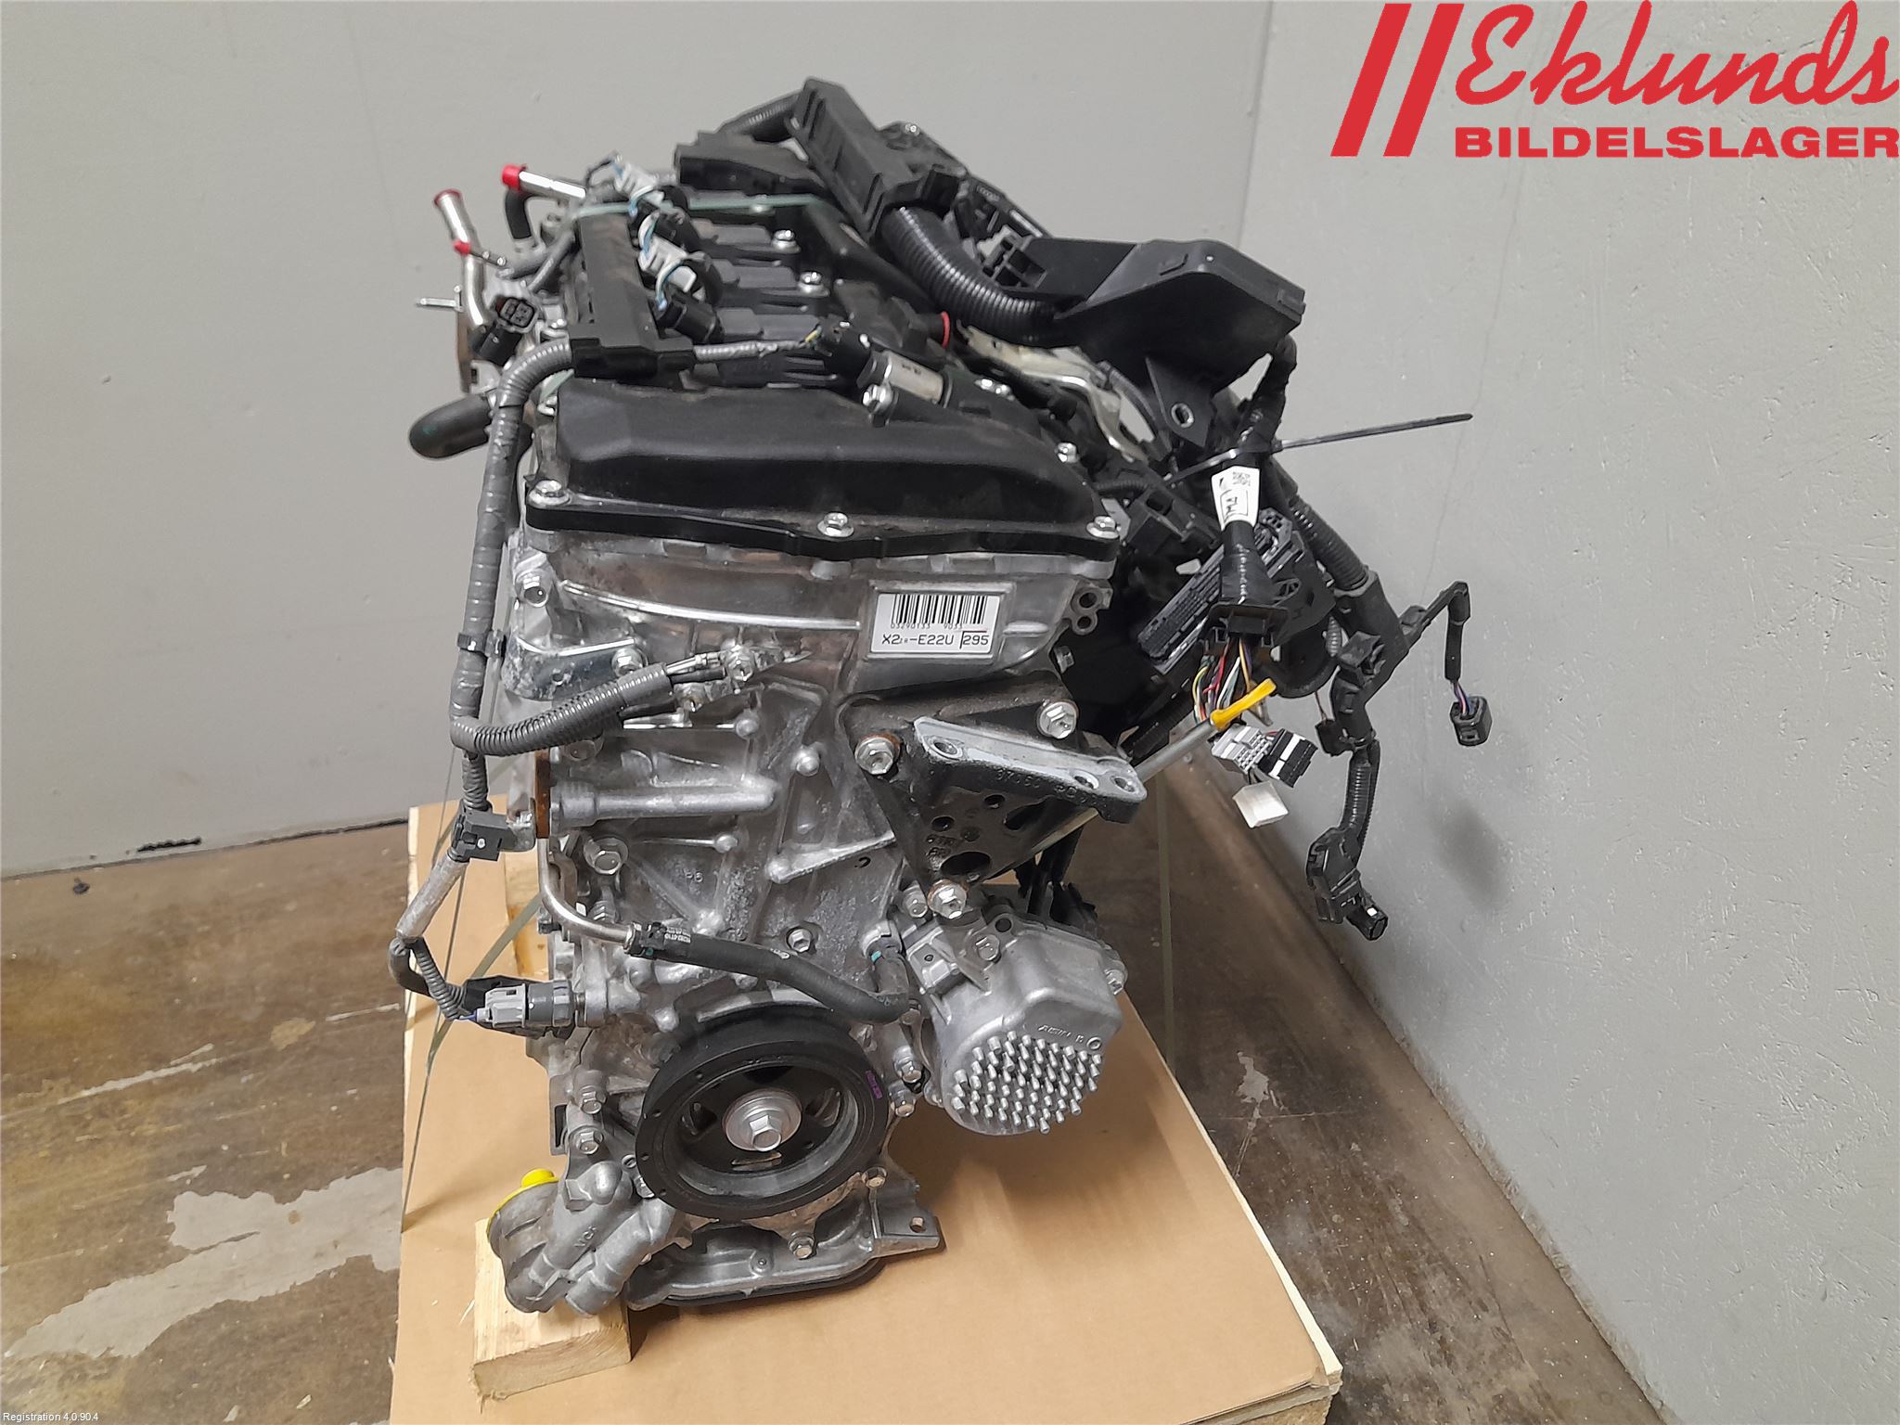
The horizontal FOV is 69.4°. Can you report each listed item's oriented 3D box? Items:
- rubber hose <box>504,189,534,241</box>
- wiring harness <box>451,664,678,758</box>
[{"bbox_3d":[-0.275,-0.317,0.875,0.016,0.036,0.018,-14,37,-9],"label":"rubber hose"},{"bbox_3d":[-0.177,-0.003,0.630,0.106,0.028,0.042,-15,36,-8],"label":"wiring harness"}]

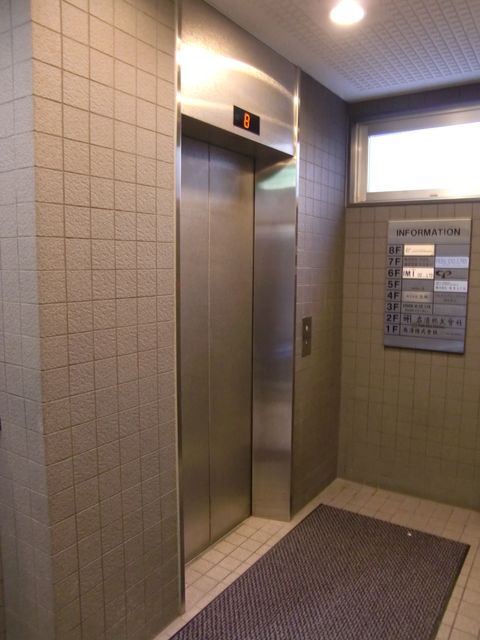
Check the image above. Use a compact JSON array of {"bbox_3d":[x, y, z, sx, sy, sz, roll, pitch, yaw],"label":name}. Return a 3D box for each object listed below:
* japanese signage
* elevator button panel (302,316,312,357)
[{"bbox_3d":[1.149,-0.212,3.198,0.486,0.801,0.025,4,7,34],"label":"japanese signage"},{"bbox_3d":[0.390,0.100,3.063,0.015,0.228,0.122,4,7,34],"label":"elevator button panel"}]

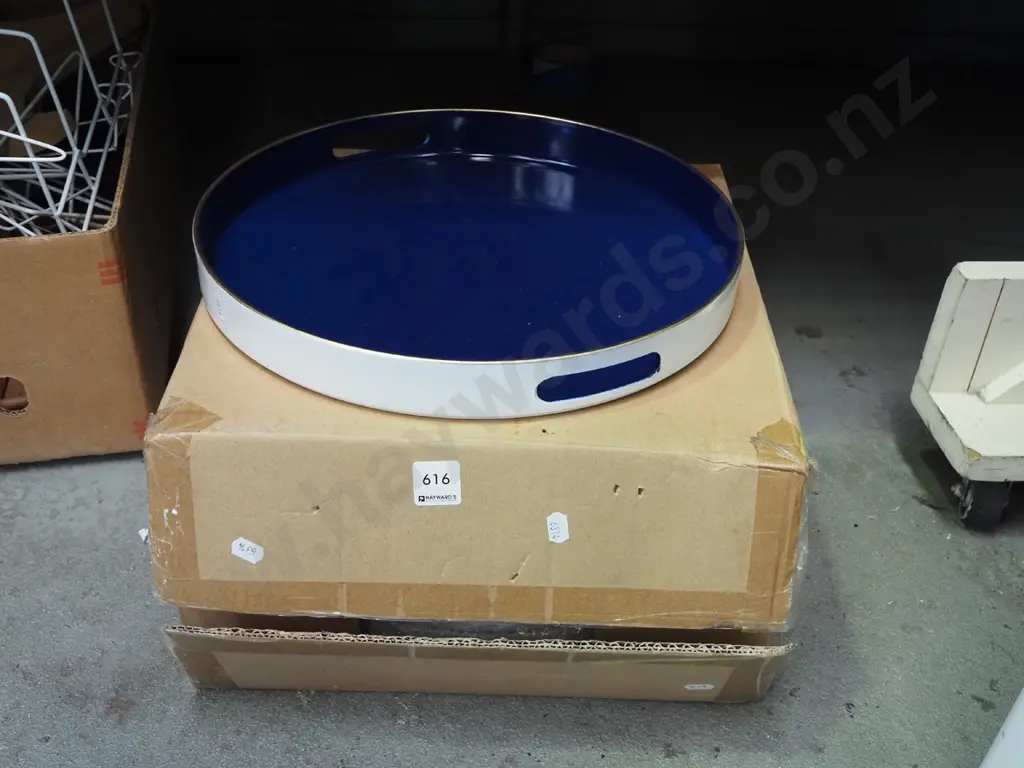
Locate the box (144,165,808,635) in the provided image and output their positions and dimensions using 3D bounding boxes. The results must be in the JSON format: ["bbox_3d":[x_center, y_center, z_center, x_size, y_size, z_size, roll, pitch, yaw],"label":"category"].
[{"bbox_3d":[-0.018,-0.028,0.825,0.378,0.121,0.418,2,35,0],"label":"box"}]

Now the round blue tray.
[{"bbox_3d":[-0.028,-0.103,0.792,0.375,0.040,0.375,2,35,-1],"label":"round blue tray"}]

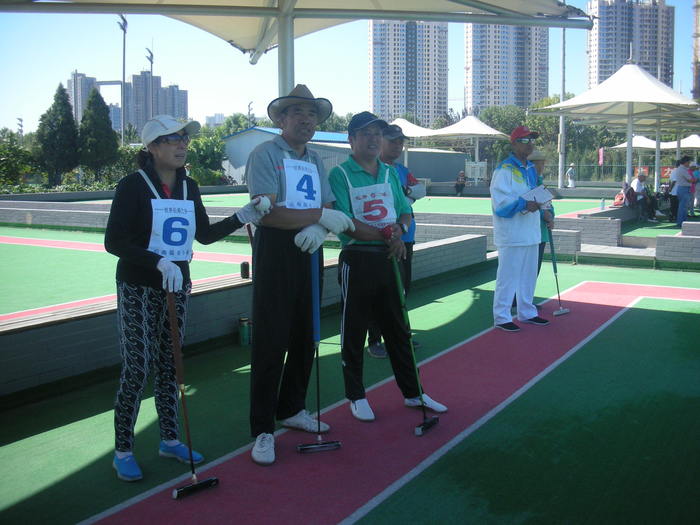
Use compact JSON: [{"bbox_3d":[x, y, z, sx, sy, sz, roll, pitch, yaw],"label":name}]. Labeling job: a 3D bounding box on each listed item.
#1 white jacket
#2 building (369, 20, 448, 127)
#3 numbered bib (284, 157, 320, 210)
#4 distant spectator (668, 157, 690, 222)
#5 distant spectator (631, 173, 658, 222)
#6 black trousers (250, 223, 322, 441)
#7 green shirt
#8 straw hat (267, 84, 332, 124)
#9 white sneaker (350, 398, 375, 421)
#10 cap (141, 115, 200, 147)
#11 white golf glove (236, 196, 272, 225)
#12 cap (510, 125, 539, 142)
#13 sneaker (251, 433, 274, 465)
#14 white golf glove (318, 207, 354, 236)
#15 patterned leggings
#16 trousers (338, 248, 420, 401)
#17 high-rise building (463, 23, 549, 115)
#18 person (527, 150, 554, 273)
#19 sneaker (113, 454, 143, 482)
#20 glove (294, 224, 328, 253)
[{"bbox_3d":[1.480,-0.554,6.330,0.370,0.770,0.520,4,8,30],"label":"white jacket"},{"bbox_3d":[36.719,-103.307,442.608,47.500,98.000,18.000,-1,7,-8],"label":"building"},{"bbox_3d":[-0.229,-0.356,3.362,0.205,0.260,0.035,-3,8,-24],"label":"numbered bib"},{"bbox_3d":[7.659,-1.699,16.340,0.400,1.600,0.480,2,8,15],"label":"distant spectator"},{"bbox_3d":[7.375,-1.616,17.736,0.680,1.250,0.520,5,8,33],"label":"distant spectator"},{"bbox_3d":[-0.312,0.334,3.474,0.350,1.020,0.300,-3,9,-22],"label":"black trousers"},{"bbox_3d":[0.110,-0.349,3.987,0.460,0.530,0.280,-3,8,-25],"label":"green shirt"},{"bbox_3d":[-0.231,-0.733,3.303,0.295,0.140,0.320,-3,-3,-20],"label":"straw hat"},{"bbox_3d":[0.070,0.788,3.999,0.100,0.100,0.270,-2,8,-15],"label":"white sneaker"},{"bbox_3d":[-0.770,-0.561,3.029,0.260,0.140,0.175,-13,0,33],"label":"cap"},{"bbox_3d":[-0.434,-0.234,3.216,0.150,0.110,0.110,18,6,-6],"label":"white golf glove"},{"bbox_3d":[1.547,-1.136,6.257,0.255,0.150,0.175,3,8,25],"label":"cap"},{"bbox_3d":[-0.412,0.877,3.448,0.106,0.105,0.280,0,7,-2],"label":"sneaker"},{"bbox_3d":[-0.064,-0.195,3.332,0.160,0.100,0.100,25,6,6],"label":"white golf glove"},{"bbox_3d":[-0.925,0.422,3.278,0.370,0.860,0.260,-6,9,-40],"label":"patterned leggings"},{"bbox_3d":[0.162,0.349,3.950,0.420,0.870,0.290,-4,9,-25],"label":"trousers"},{"bbox_3d":[92.215,-100.332,418.793,45.000,98.000,18.000,-1,7,-8],"label":"high-rise building"},{"bbox_3d":[1.778,-0.307,6.606,0.340,1.530,0.460,7,11,41],"label":"person"},{"bbox_3d":[-1.012,0.916,3.222,0.090,0.085,0.240,-5,9,-35],"label":"sneaker"},{"bbox_3d":[-0.175,-0.109,3.210,0.150,0.150,0.120,0,8,0],"label":"glove"}]

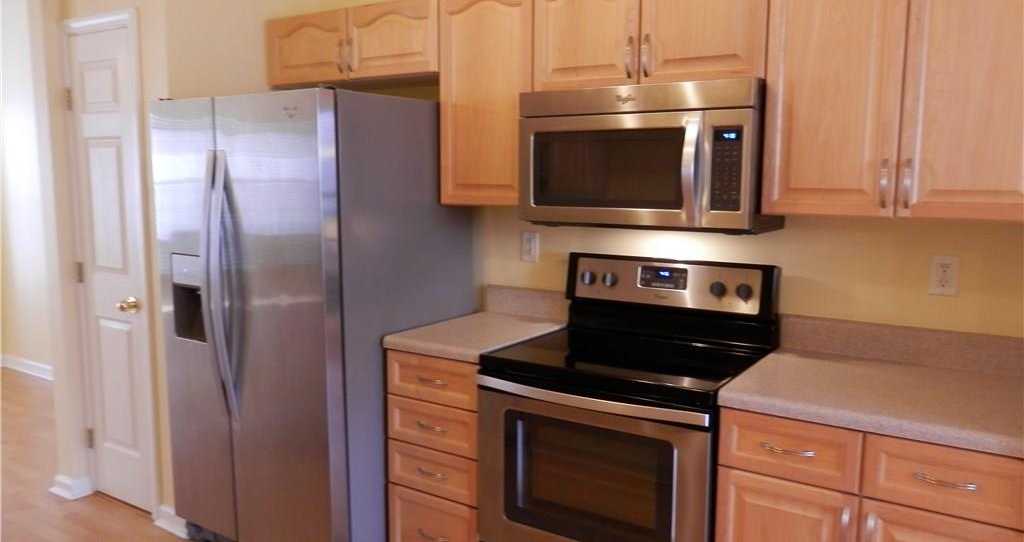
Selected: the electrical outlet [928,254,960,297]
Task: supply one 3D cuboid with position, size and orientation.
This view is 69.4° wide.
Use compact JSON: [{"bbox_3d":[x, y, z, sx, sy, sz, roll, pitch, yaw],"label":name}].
[{"bbox_3d":[1.274,0.014,2.178,0.072,0.116,0.009,5,9,33],"label":"electrical outlet"}]

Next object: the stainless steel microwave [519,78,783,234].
[{"bbox_3d":[0.448,-0.360,2.401,0.757,0.433,0.445,5,9,33],"label":"stainless steel microwave"}]

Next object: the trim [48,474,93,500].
[{"bbox_3d":[-2.061,0.989,3.456,0.225,0.087,0.100,5,9,33],"label":"trim"}]

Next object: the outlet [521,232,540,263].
[{"bbox_3d":[0.072,-0.094,2.948,0.076,0.117,0.009,5,9,33],"label":"outlet"}]

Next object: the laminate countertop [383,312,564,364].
[{"bbox_3d":[-0.102,0.232,2.717,0.416,0.038,0.636,5,9,33],"label":"laminate countertop"}]

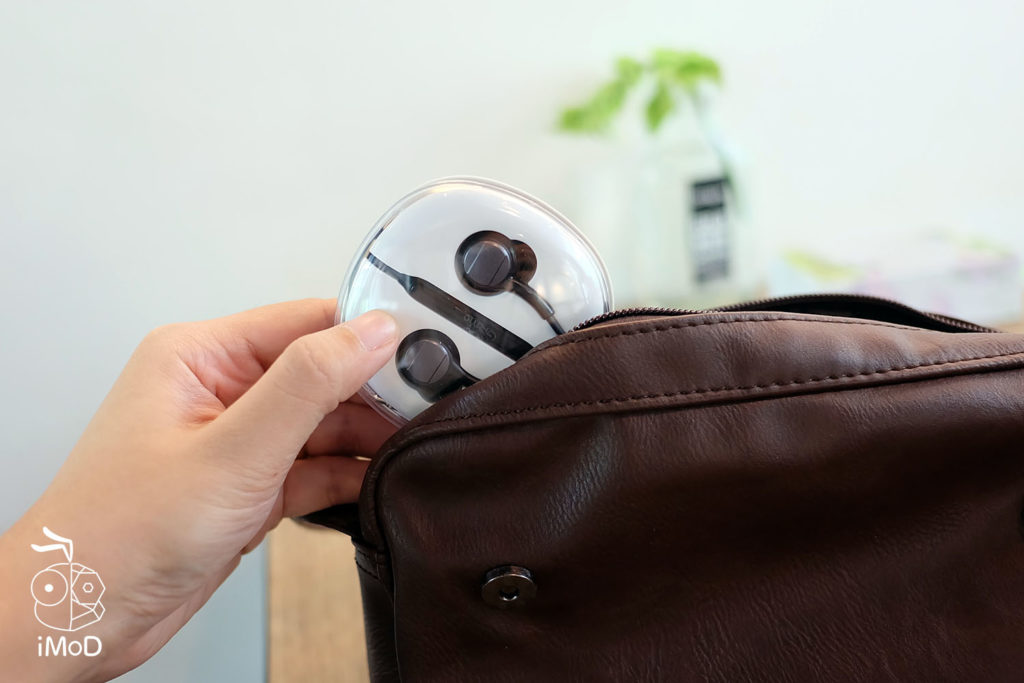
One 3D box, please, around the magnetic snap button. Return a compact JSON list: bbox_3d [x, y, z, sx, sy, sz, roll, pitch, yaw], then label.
[{"bbox_3d":[-0.001,0.062,0.194,0.014,0.014,0.004,-2,37,-2],"label":"magnetic snap button"}]

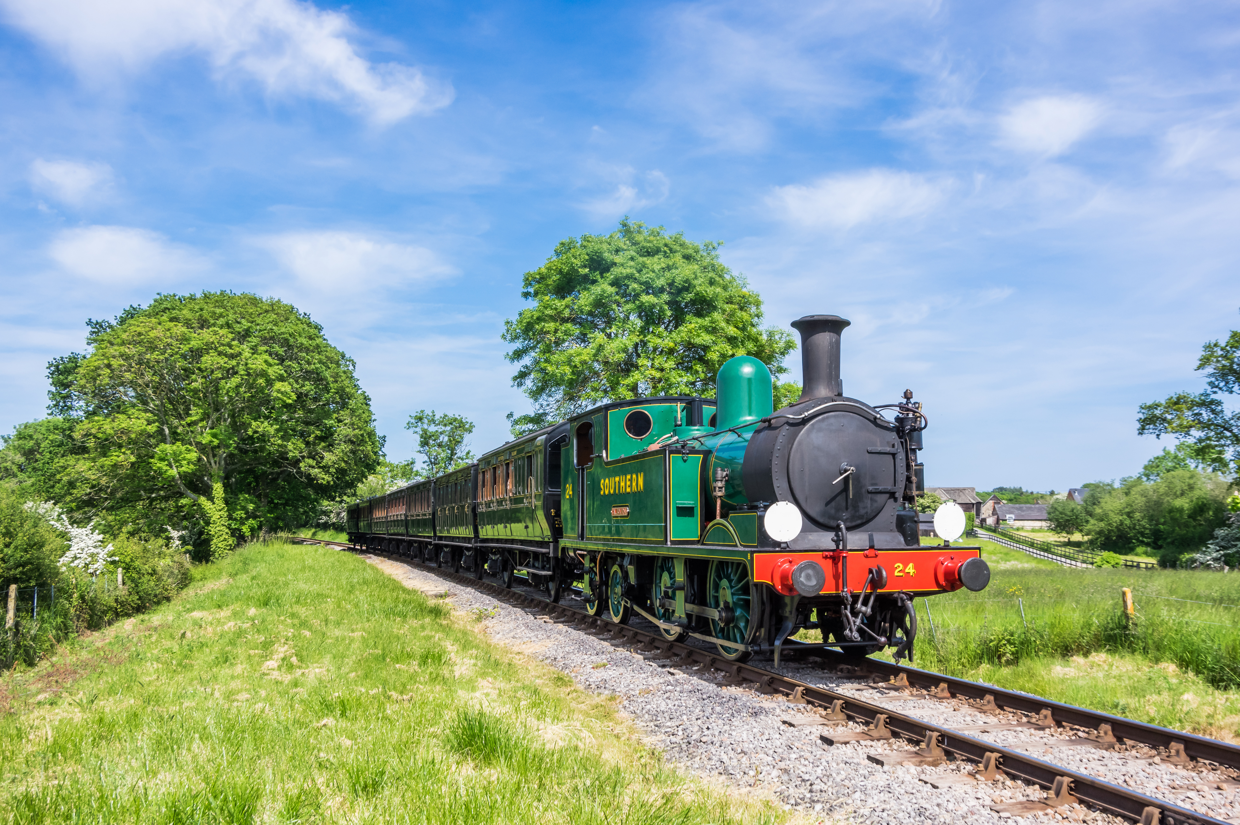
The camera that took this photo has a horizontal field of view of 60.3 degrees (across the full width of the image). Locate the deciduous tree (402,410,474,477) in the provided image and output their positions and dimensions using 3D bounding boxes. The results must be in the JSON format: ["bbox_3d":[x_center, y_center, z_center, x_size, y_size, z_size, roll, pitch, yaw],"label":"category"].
[{"bbox_3d":[-13.014,4.870,76.925,5.040,10.220,4.790,1,-6,-10],"label":"deciduous tree"}]

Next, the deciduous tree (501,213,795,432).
[{"bbox_3d":[1.228,-0.511,41.792,11.650,14.520,11.070,0,-6,2],"label":"deciduous tree"}]

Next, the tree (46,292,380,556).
[{"bbox_3d":[-22.915,0.697,61.285,17.790,15.360,16.370,2,-7,-20],"label":"tree"}]

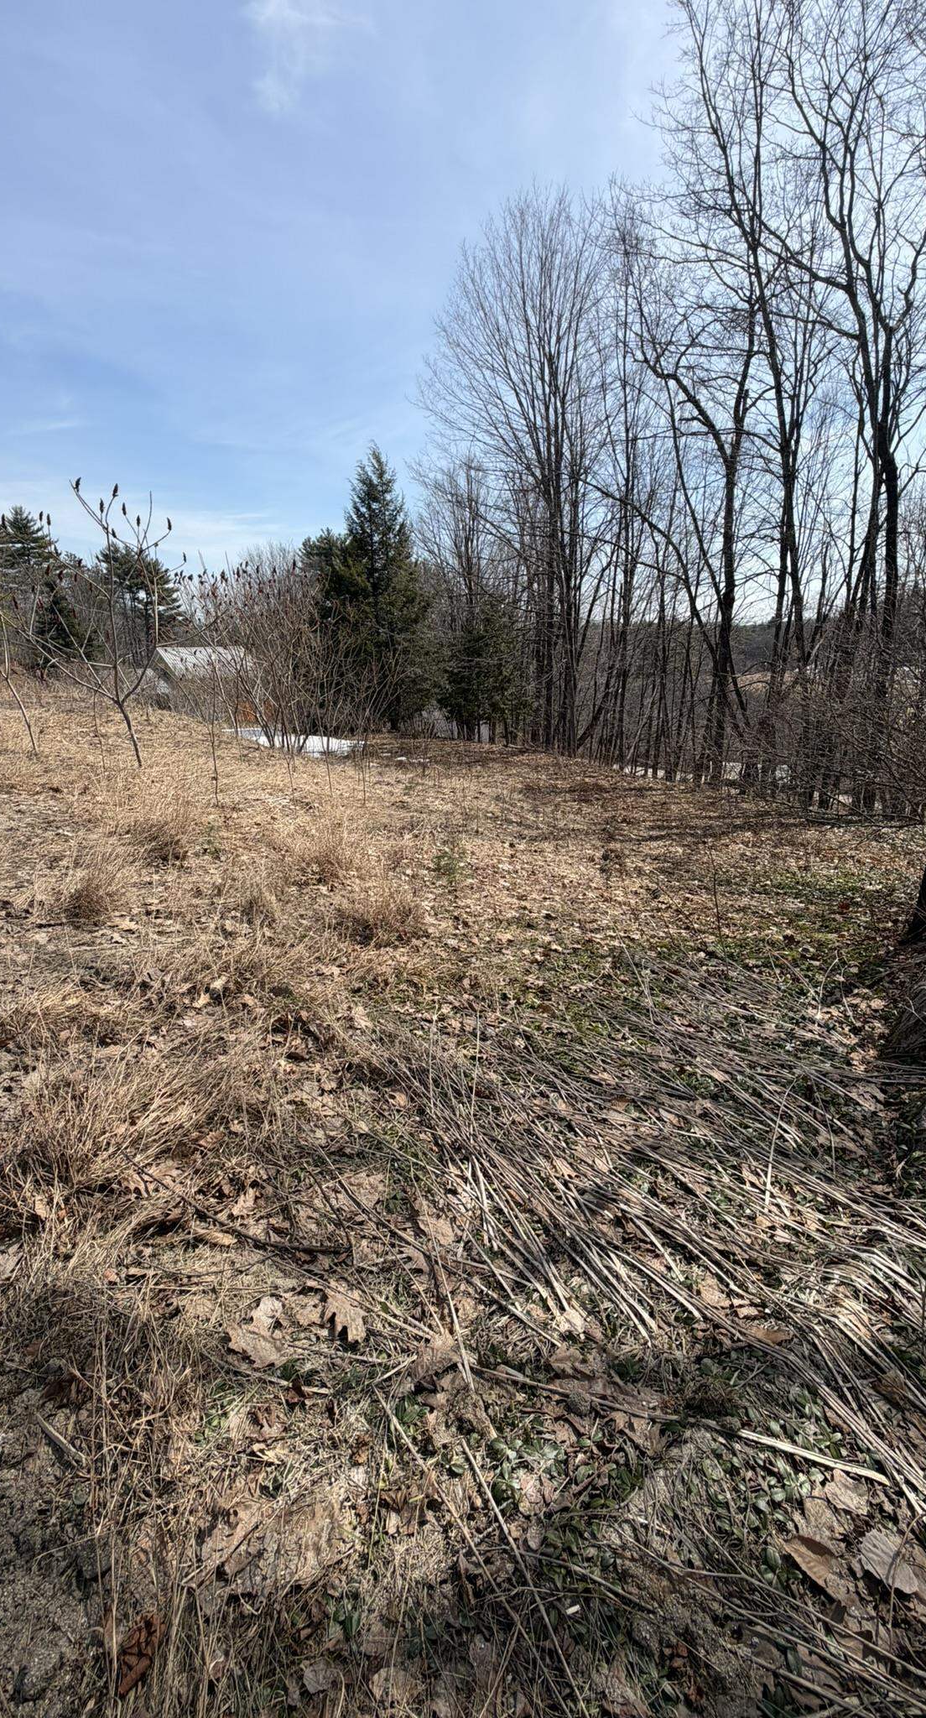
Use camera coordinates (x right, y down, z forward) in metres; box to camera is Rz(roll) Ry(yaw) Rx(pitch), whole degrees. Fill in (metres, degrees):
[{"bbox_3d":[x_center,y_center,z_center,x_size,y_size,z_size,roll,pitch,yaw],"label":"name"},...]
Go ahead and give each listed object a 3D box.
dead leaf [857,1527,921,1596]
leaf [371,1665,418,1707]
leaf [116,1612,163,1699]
[{"bbox_3d":[0.711,1.170,1.157,0.083,0.025,0.067,15,23,38],"label":"dead leaf"},{"bbox_3d":[-0.100,1.216,1.021,0.071,0.020,0.044,-1,18,-4],"label":"leaf"},{"bbox_3d":[-0.503,1.224,1.072,0.054,0.040,0.092,2,17,9],"label":"leaf"}]

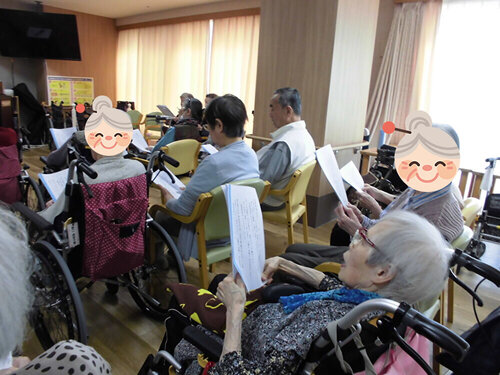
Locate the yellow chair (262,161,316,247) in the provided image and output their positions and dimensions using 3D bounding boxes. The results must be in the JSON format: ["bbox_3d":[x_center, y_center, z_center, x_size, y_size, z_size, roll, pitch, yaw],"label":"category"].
[{"bbox_3d":[0.179,0.157,2.871,0.550,0.750,0.530,10,16,24],"label":"yellow chair"}]

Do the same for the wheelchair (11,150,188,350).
[{"bbox_3d":[-0.853,0.249,1.922,1.000,0.930,0.620,14,18,35],"label":"wheelchair"}]

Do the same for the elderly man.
[{"bbox_3d":[0.103,-0.106,2.849,0.780,1.260,0.500,10,16,24],"label":"elderly man"}]

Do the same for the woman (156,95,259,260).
[{"bbox_3d":[-0.276,0.062,2.236,0.760,1.200,0.480,16,19,41],"label":"woman"}]

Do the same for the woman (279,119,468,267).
[{"bbox_3d":[0.437,0.304,1.521,0.720,1.170,0.500,11,16,26],"label":"woman"}]

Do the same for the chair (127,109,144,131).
[{"bbox_3d":[-2.407,-1.107,7.165,0.550,0.750,0.530,13,17,32],"label":"chair"}]

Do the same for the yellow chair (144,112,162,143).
[{"bbox_3d":[-1.892,-1.022,6.955,0.550,0.750,0.530,13,17,32],"label":"yellow chair"}]

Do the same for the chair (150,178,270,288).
[{"bbox_3d":[-0.235,0.294,2.249,0.530,0.750,0.550,-11,20,-44],"label":"chair"}]

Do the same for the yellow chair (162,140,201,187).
[{"bbox_3d":[-0.803,-0.076,3.548,0.550,0.750,0.530,12,17,29],"label":"yellow chair"}]

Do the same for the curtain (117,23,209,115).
[{"bbox_3d":[-1.834,-1.910,7.299,2.848,2.240,0.150,16,19,39],"label":"curtain"}]

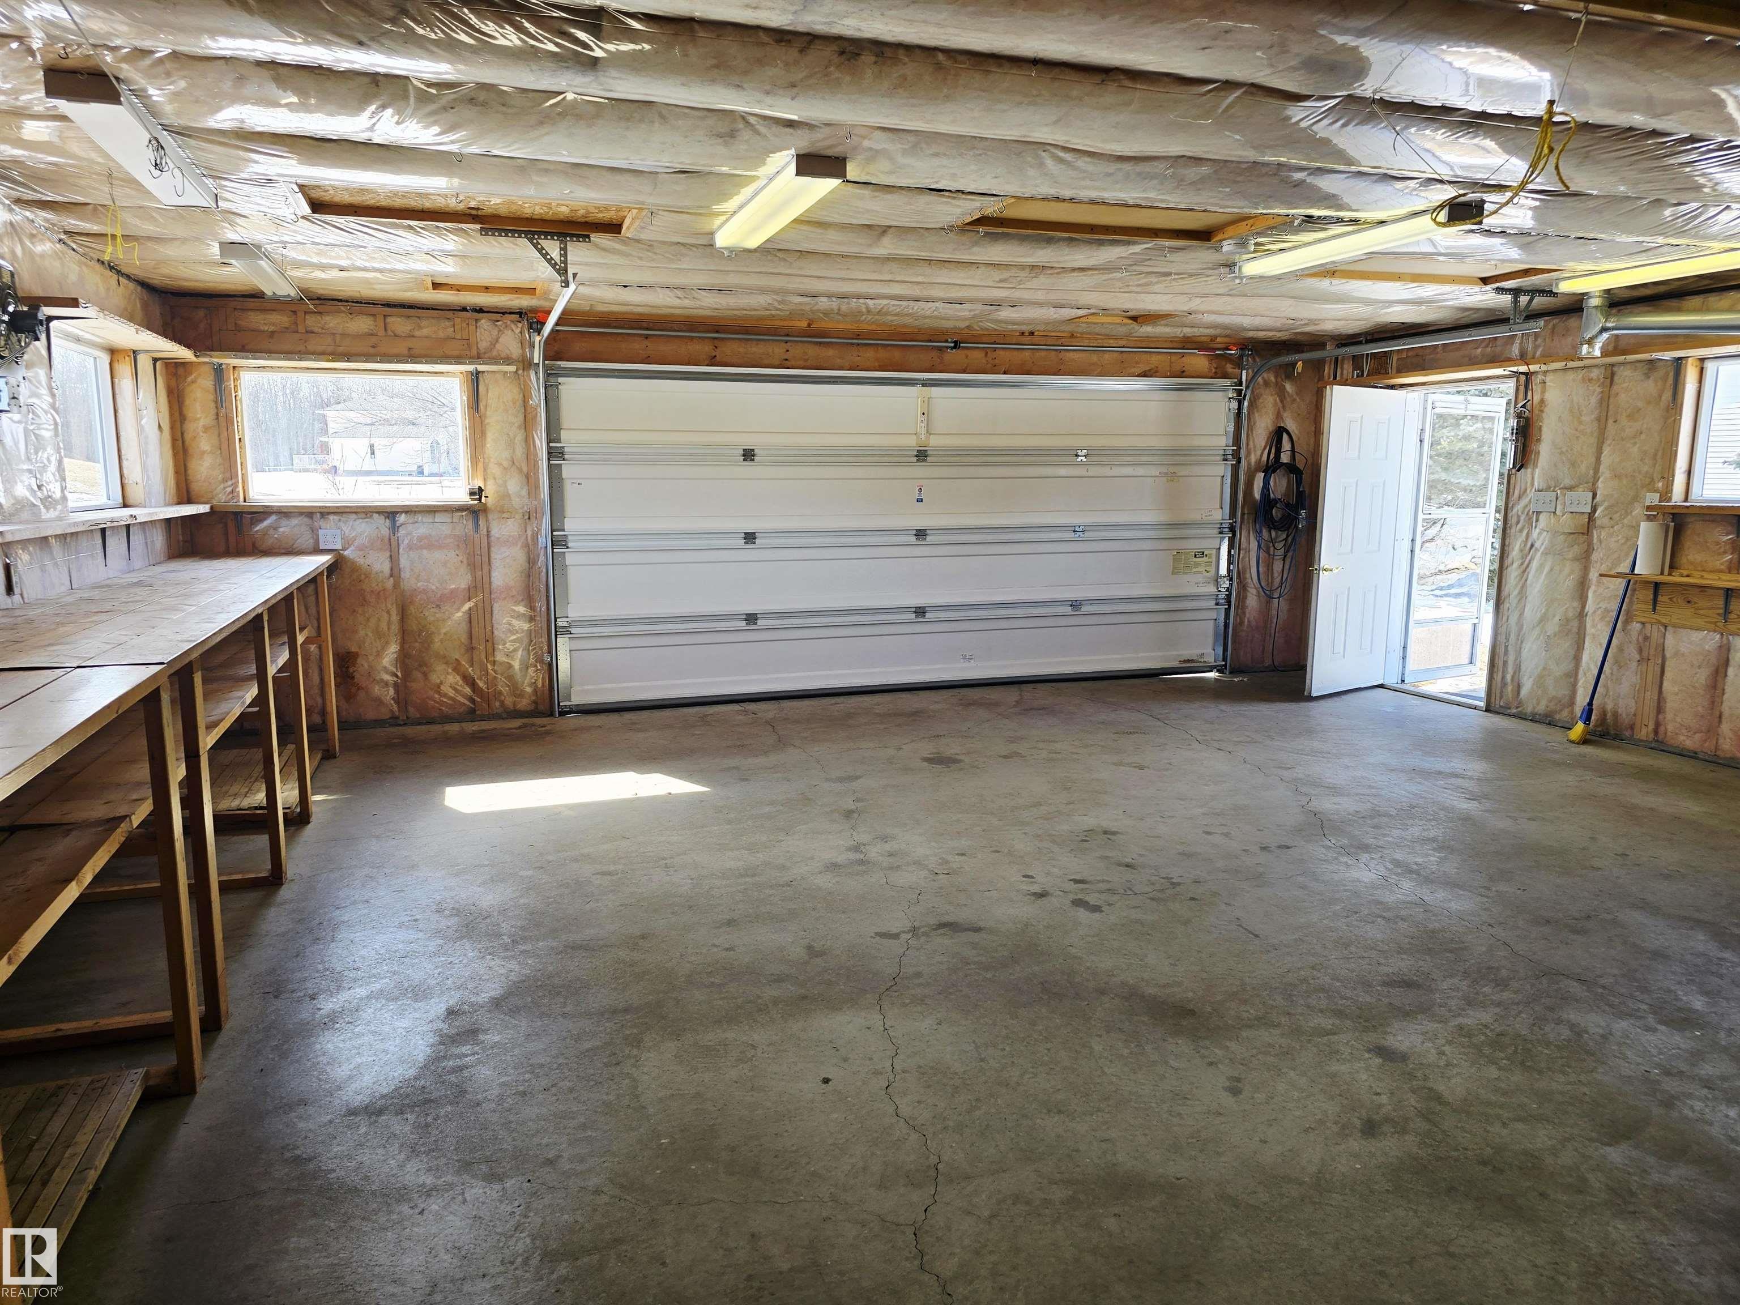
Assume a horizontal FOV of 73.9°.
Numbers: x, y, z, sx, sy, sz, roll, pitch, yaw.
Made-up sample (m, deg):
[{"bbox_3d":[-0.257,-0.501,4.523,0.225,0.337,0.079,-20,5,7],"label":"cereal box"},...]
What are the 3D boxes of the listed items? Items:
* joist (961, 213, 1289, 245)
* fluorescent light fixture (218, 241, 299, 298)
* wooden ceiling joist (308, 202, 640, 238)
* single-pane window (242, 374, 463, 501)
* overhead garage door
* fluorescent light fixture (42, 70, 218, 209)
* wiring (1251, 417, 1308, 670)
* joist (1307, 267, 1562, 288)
[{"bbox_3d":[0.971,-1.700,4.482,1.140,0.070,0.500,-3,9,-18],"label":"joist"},{"bbox_3d":[-2.880,-1.797,5.498,0.165,0.067,1.210,-3,10,-19],"label":"fluorescent light fixture"},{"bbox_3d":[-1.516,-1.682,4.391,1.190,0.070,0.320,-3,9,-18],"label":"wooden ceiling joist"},{"bbox_3d":[-3.002,-1.253,6.791,1.224,0.760,0.090,-3,9,-18],"label":"single-pane window"},{"bbox_3d":[0.395,-0.825,7.897,4.900,2.130,0.100,-3,9,-18],"label":"overhead garage door"},{"bbox_3d":[-2.151,-1.488,3.435,0.165,0.068,1.210,-3,10,-19],"label":"fluorescent light fixture"},{"bbox_3d":[3.112,-0.776,8.750,0.450,1.840,0.130,-3,9,-18],"label":"wiring"},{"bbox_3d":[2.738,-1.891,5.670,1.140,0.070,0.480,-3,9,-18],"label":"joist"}]

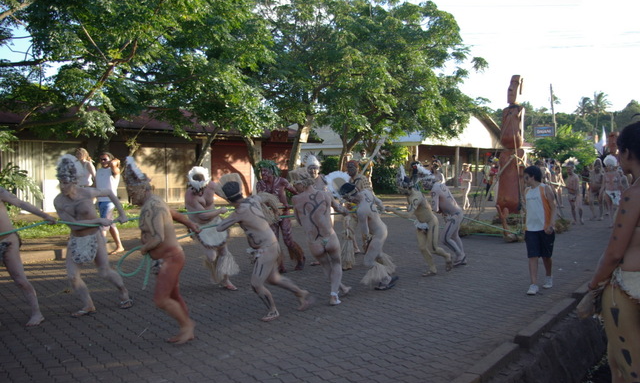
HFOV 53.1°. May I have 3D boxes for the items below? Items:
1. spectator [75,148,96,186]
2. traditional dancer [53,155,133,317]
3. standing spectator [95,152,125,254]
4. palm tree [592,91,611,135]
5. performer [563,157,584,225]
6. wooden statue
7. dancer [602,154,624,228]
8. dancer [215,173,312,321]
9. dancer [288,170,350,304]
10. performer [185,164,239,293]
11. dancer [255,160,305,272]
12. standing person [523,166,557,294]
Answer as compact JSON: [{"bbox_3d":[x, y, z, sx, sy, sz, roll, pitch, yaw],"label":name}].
[{"bbox_3d":[-4.396,0.014,12.037,0.480,1.680,0.400,1,3,30],"label":"spectator"},{"bbox_3d":[-2.630,0.509,7.400,0.900,1.820,0.650,1,3,18],"label":"traditional dancer"},{"bbox_3d":[-3.716,0.212,11.300,0.520,1.780,0.450,1,3,24],"label":"standing spectator"},{"bbox_3d":[50.574,-13.396,115.000,4.200,9.500,4.200,0,3,0],"label":"palm tree"},{"bbox_3d":[7.089,0.000,17.900,0.580,1.830,0.450,2,3,38],"label":"performer"},{"bbox_3d":[4.308,-0.765,14.400,0.650,3.720,0.650,2,3,43],"label":"wooden statue"},{"bbox_3d":[7.795,0.000,17.000,0.600,1.940,0.450,1,3,27],"label":"dancer"},{"bbox_3d":[-0.627,0.621,7.100,1.050,1.630,0.650,0,3,6],"label":"dancer"},{"bbox_3d":[-0.006,0.548,7.800,0.700,1.630,0.620,-1,3,-14],"label":"dancer"},{"bbox_3d":[-1.458,0.497,8.600,0.700,1.650,0.600,0,3,3],"label":"performer"},{"bbox_3d":[-0.639,0.394,10.100,0.750,1.740,0.550,1,3,20],"label":"dancer"},{"bbox_3d":[2.880,0.499,8.400,0.460,1.680,0.420,2,3,34],"label":"standing person"}]

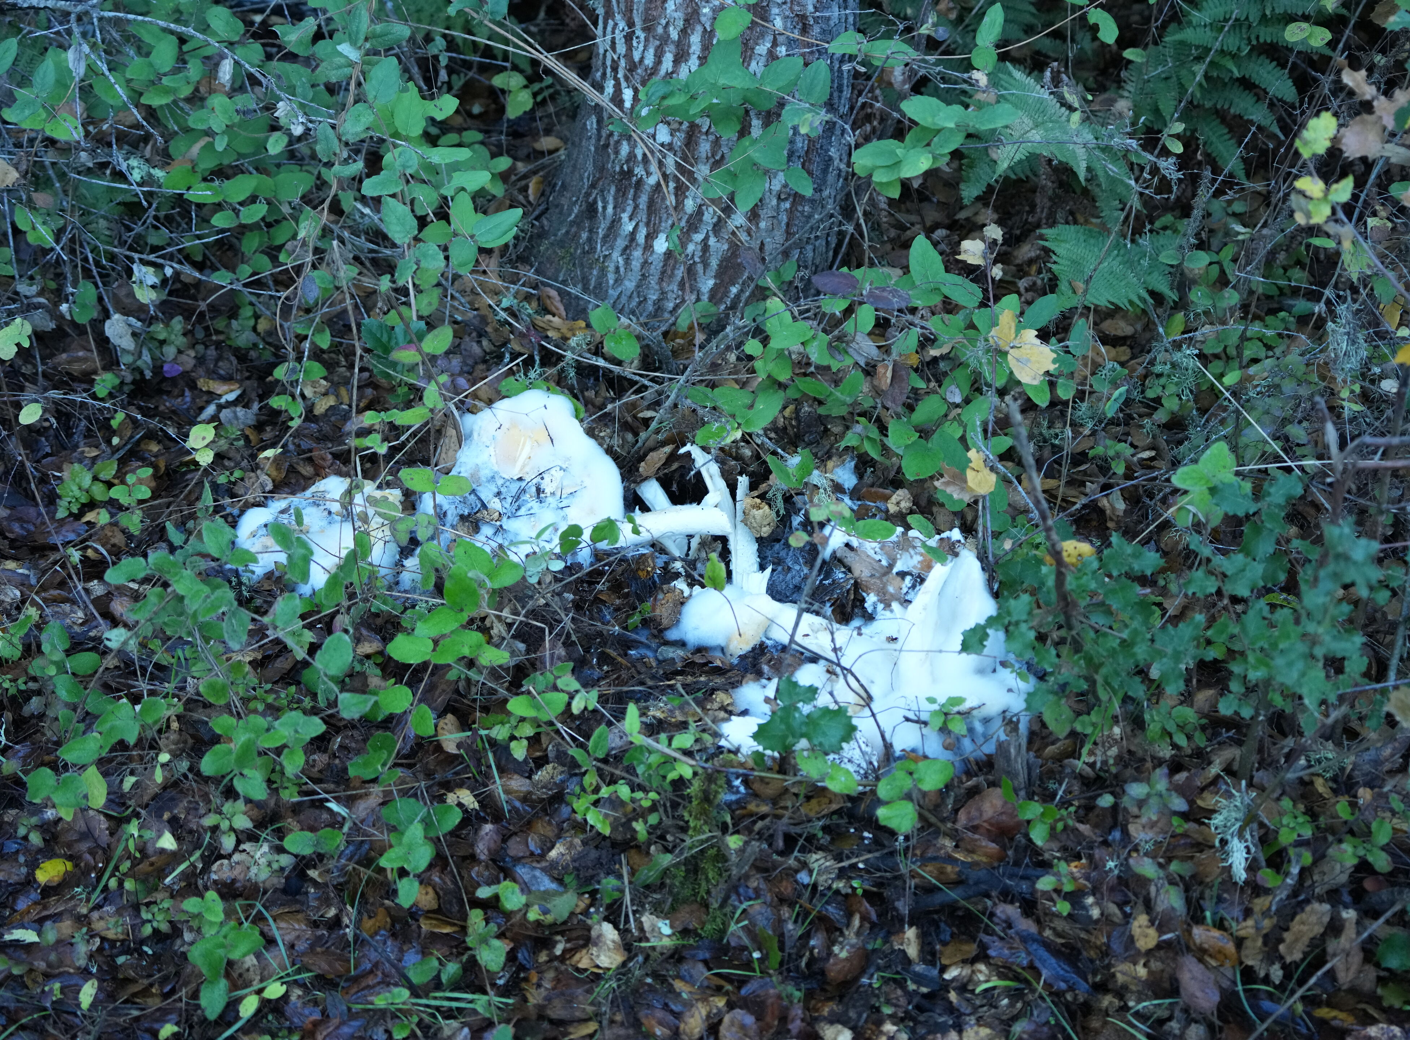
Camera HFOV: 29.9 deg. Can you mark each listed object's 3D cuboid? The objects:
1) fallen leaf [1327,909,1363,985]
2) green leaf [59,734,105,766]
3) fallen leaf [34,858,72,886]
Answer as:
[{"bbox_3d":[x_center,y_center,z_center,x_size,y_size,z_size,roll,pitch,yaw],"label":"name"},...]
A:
[{"bbox_3d":[0.586,0.392,2.420,0.034,0.014,0.087,9,46,8],"label":"fallen leaf"},{"bbox_3d":[-0.557,0.206,2.360,0.042,0.010,0.032,-16,58,-10],"label":"green leaf"},{"bbox_3d":[-0.615,0.332,2.502,0.034,0.010,0.034,-12,37,-17],"label":"fallen leaf"}]

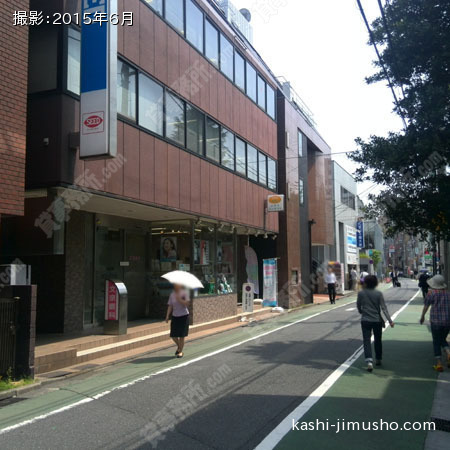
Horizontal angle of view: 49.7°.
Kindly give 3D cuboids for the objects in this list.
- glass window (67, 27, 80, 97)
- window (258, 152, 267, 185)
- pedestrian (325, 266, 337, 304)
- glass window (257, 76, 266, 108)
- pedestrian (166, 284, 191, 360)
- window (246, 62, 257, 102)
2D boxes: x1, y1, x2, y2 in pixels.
[{"bbox_3d":[-2.690,-3.023,9.465,0.100,1.230,1.083,-3,-5,23],"label":"glass window"},{"bbox_3d":[1.514,-2.250,19.398,0.100,1.230,0.904,-3,-5,23],"label":"window"},{"bbox_3d":[5.067,2.907,23.200,0.500,1.740,0.340,-3,-6,24],"label":"pedestrian"},{"bbox_3d":[1.451,-5.280,19.297,0.100,1.332,1.039,-3,-6,23],"label":"glass window"},{"bbox_3d":[-0.954,1.908,9.850,0.480,1.570,0.330,-3,-5,23],"label":"pedestrian"},{"bbox_3d":[0.984,-5.375,18.218,0.100,1.332,1.141,-3,-6,23],"label":"window"}]

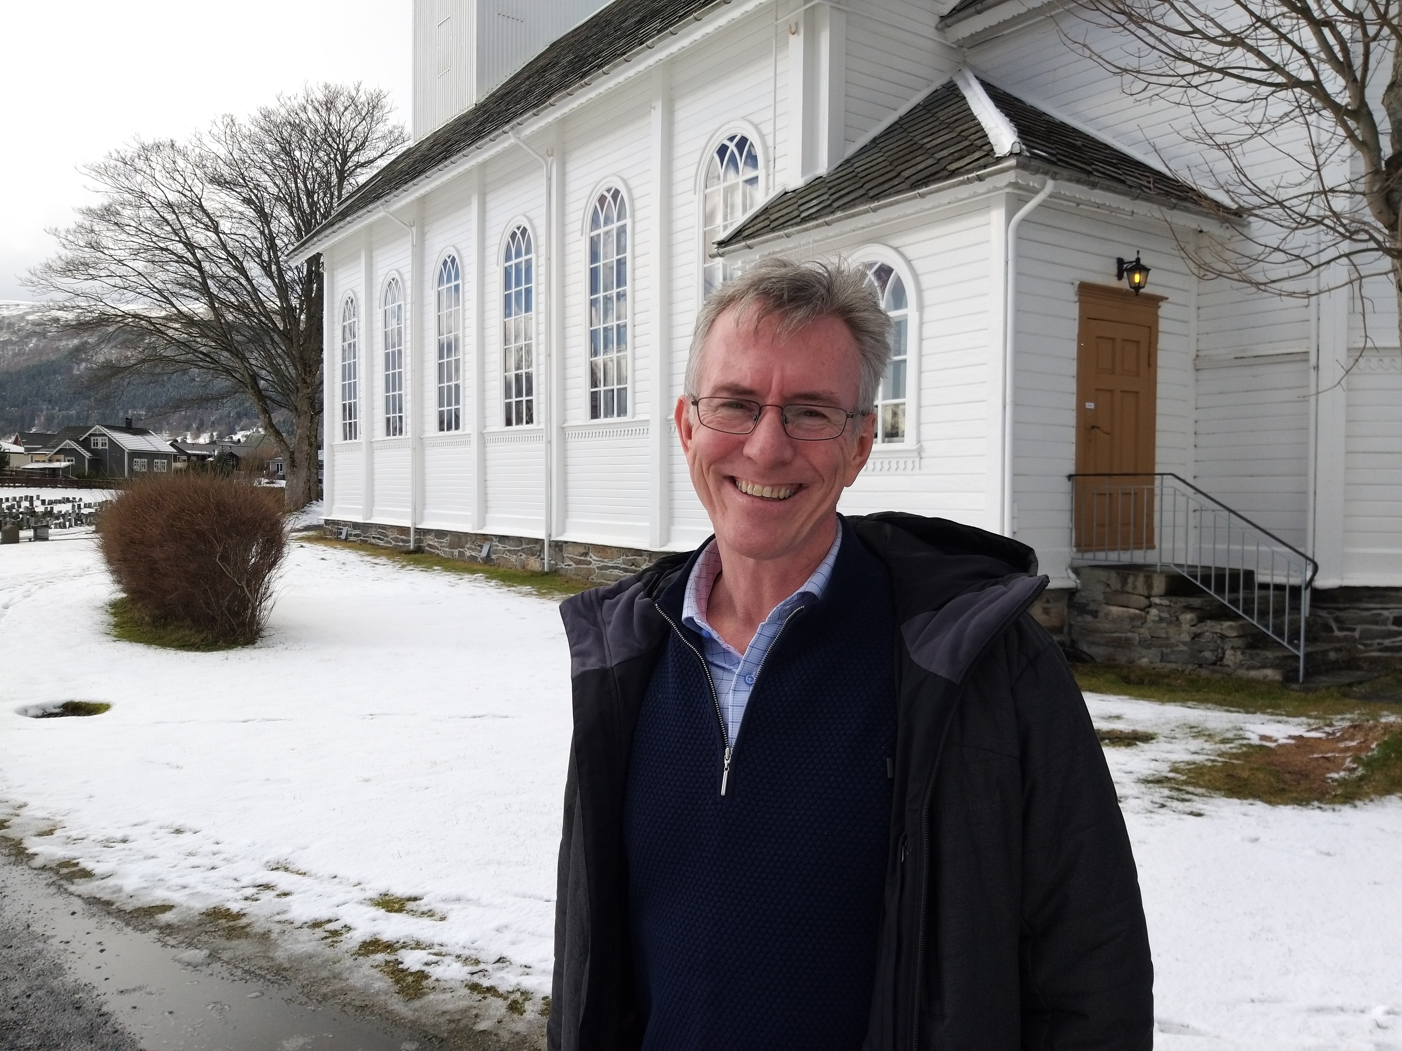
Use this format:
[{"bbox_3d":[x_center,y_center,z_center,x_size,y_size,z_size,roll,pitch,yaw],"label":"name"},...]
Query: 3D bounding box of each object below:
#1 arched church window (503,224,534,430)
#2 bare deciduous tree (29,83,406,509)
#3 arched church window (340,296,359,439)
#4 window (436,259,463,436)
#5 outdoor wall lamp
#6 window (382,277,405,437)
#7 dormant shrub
[{"bbox_3d":[-3.268,-3.587,19.767,0.150,3.620,1.220,-1,2,-36],"label":"arched church window"},{"bbox_3d":[-18.455,-9.023,43.000,15.800,16.800,14.000,0,2,0],"label":"bare deciduous tree"},{"bbox_3d":[-8.775,-3.952,27.392,0.150,3.620,1.220,-1,2,-36],"label":"arched church window"},{"bbox_3d":[-5.108,-3.711,22.314,0.150,3.620,1.220,-1,2,-36],"label":"window"},{"bbox_3d":[4.117,-2.398,10.415,0.200,0.420,0.300,-1,2,-36],"label":"outdoor wall lamp"},{"bbox_3d":[-6.954,-3.826,24.871,0.150,3.620,1.220,-1,2,-36],"label":"window"},{"bbox_3d":[-5.524,0.340,11.900,1.850,1.650,2.100,-1,2,-36],"label":"dormant shrub"}]

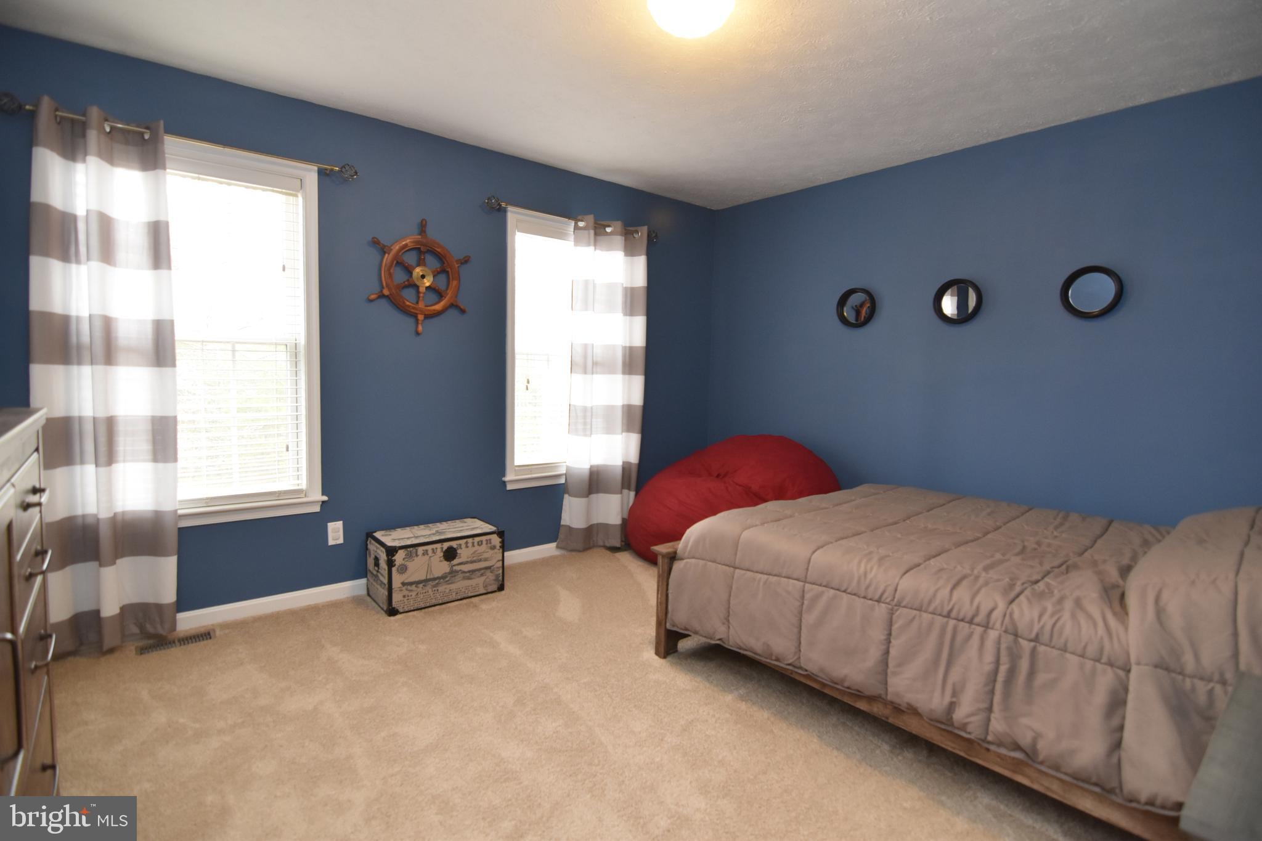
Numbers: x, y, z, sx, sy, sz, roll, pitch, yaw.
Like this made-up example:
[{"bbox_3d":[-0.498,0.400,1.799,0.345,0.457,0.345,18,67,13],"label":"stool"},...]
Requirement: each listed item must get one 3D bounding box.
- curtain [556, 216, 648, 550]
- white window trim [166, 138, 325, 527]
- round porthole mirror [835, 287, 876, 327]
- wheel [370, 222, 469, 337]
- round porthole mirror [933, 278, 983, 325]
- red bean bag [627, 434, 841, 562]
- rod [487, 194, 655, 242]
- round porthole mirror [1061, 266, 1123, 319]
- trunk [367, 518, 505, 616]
[{"bbox_3d":[-0.181,-0.223,3.755,0.670,2.230,0.130,-2,6,-37],"label":"curtain"},{"bbox_3d":[-1.904,-0.373,2.525,0.940,1.715,0.070,-2,6,-37],"label":"white window trim"},{"bbox_3d":[1.427,-0.715,3.551,0.040,0.255,0.255,-3,6,-42],"label":"round porthole mirror"},{"bbox_3d":[-1.134,-0.778,3.042,0.545,0.620,0.075,-2,6,-37],"label":"wheel"},{"bbox_3d":[1.818,-0.661,3.120,0.040,0.255,0.255,-3,6,-42],"label":"round porthole mirror"},{"bbox_3d":[0.620,0.524,3.665,1.150,0.830,1.280,-2,6,-37],"label":"red bean bag"},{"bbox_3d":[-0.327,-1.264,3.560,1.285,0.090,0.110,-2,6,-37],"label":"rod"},{"bbox_3d":[2.209,-0.615,2.688,0.040,0.255,0.255,-3,6,-42],"label":"round porthole mirror"},{"bbox_3d":[-1.052,0.774,3.056,0.605,0.344,0.335,-2,6,-37],"label":"trunk"}]

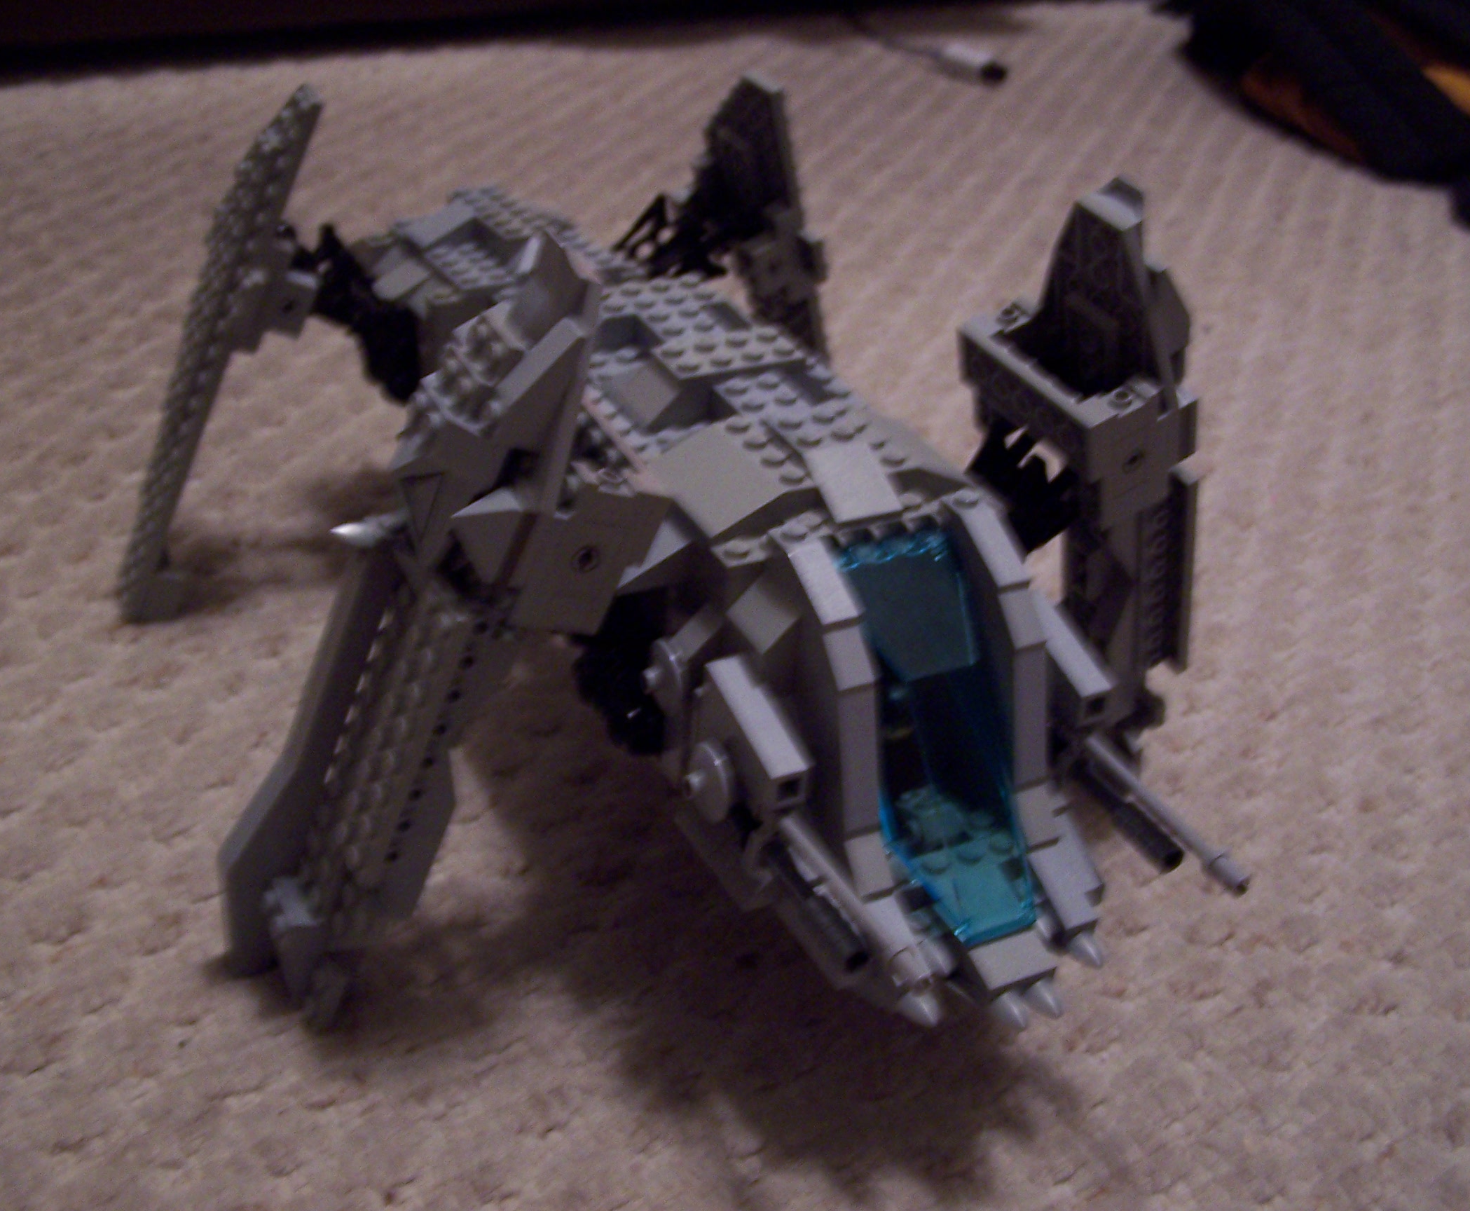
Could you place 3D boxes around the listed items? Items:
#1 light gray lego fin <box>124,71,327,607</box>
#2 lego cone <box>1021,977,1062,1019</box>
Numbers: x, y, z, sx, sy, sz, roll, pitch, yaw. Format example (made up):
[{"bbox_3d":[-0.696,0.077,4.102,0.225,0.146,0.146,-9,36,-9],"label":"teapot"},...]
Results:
[{"bbox_3d":[-0.143,-0.071,0.523,0.022,0.163,0.041,14,25,-30],"label":"light gray lego fin"},{"bbox_3d":[0.060,0.076,0.358,0.008,0.007,0.009,-12,36,-25],"label":"lego cone"}]

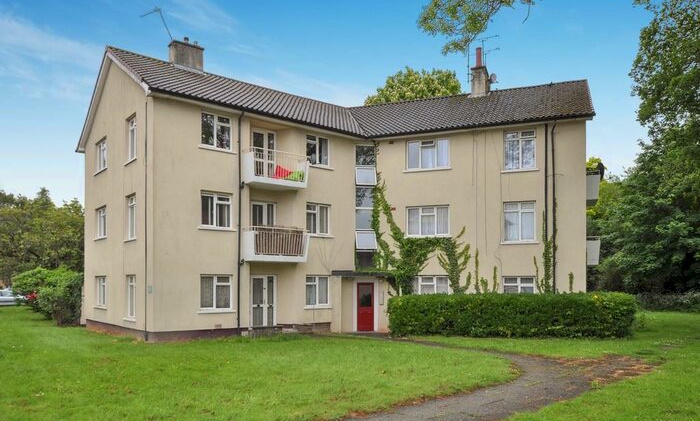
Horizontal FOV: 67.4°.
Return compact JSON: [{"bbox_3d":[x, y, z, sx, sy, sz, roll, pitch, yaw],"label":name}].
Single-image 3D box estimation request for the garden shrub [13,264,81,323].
[{"bbox_3d":[-15.183,4.366,27.044,2.000,2.570,7.500,3,-5,-39],"label":"garden shrub"}]

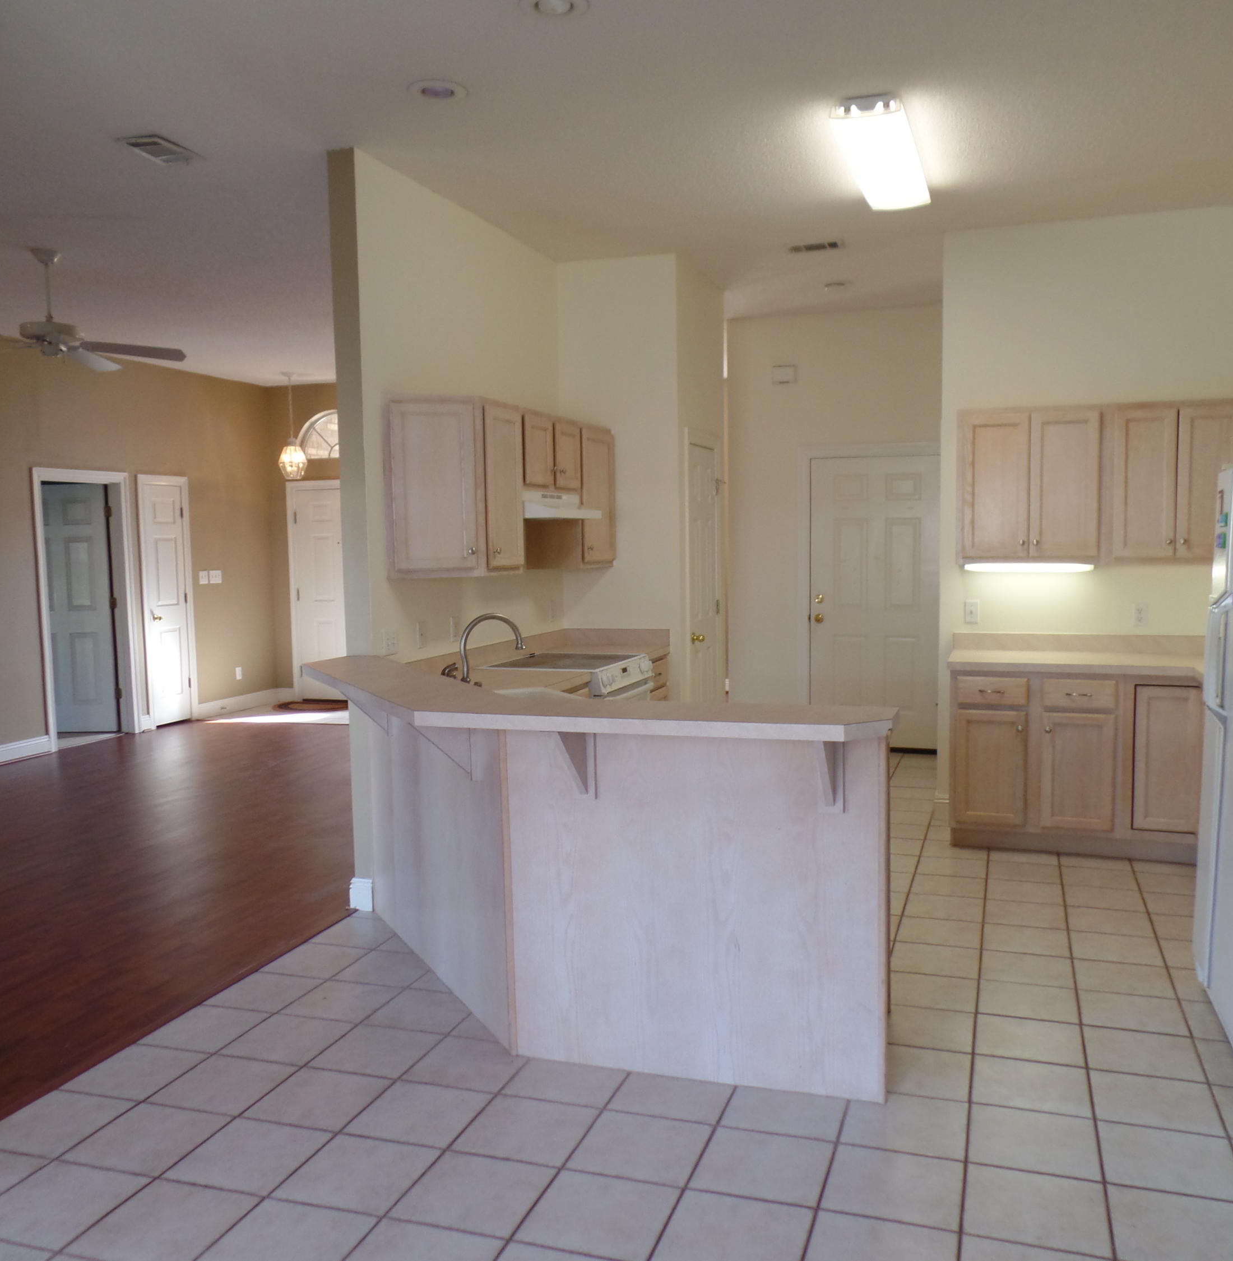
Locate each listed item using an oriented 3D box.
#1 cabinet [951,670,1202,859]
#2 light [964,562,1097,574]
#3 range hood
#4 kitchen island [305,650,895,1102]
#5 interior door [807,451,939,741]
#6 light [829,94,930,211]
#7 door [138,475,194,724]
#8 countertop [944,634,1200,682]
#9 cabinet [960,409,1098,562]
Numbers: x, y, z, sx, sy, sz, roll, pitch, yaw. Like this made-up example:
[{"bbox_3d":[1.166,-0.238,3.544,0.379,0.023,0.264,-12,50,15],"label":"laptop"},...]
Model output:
[{"bbox_3d":[2.204,0.599,5.383,1.120,0.875,0.580,1,5,19],"label":"cabinet"},{"bbox_3d":[1.982,-0.300,5.387,0.584,0.046,0.110,1,5,19],"label":"light"},{"bbox_3d":[-0.412,-0.608,5.505,0.455,0.140,0.750,1,5,19],"label":"range hood"},{"bbox_3d":[-0.207,0.695,3.605,2.240,1.065,1.280,1,5,19],"label":"kitchen island"},{"bbox_3d":[1.824,-0.192,7.870,0.913,2.040,0.050,1,5,19],"label":"interior door"},{"bbox_3d":[1.059,-1.869,4.388,0.260,0.090,1.200,1,5,19],"label":"light"},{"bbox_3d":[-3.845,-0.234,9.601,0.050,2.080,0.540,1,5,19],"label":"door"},{"bbox_3d":[2.209,0.101,5.326,1.180,0.133,0.600,1,5,19],"label":"countertop"},{"bbox_3d":[1.997,-0.692,5.446,0.625,0.735,0.325,1,5,19],"label":"cabinet"}]

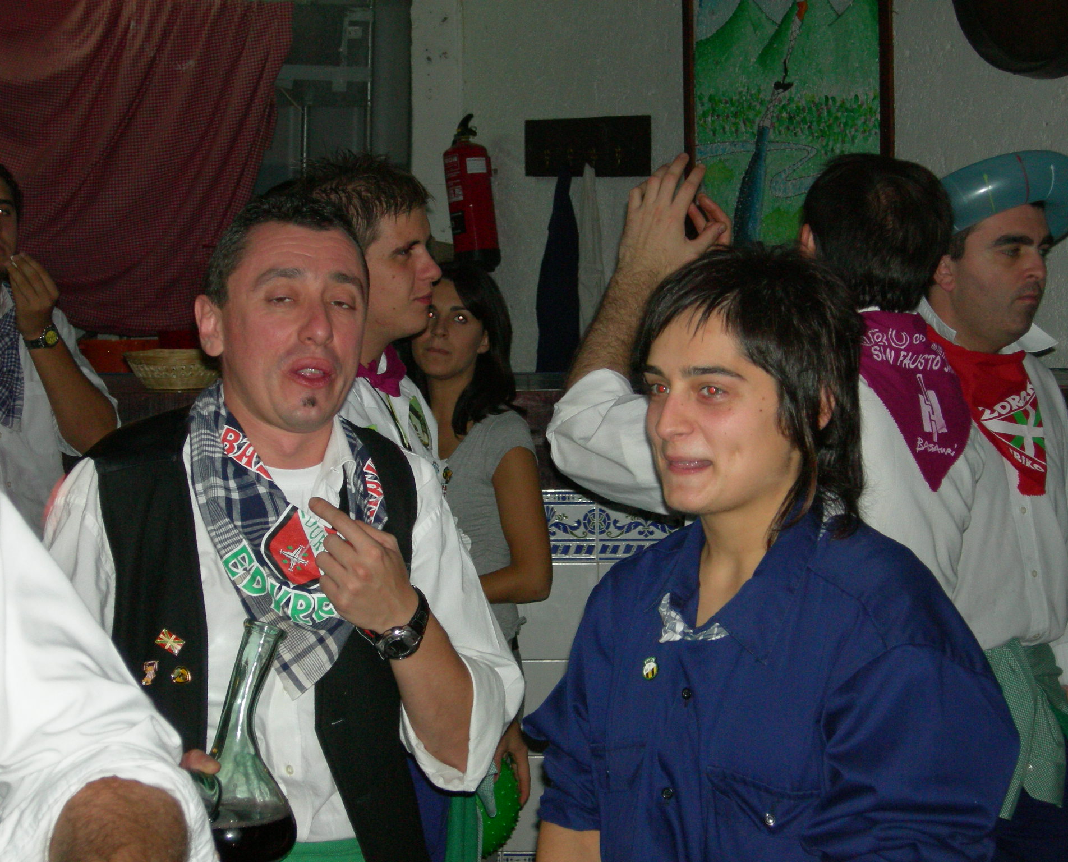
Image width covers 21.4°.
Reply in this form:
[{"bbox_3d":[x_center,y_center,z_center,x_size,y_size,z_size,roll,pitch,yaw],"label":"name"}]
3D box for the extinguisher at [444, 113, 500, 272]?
[{"bbox_3d":[-0.196,-0.771,9.204,0.172,0.515,0.165,-6,8,1],"label":"extinguisher"}]

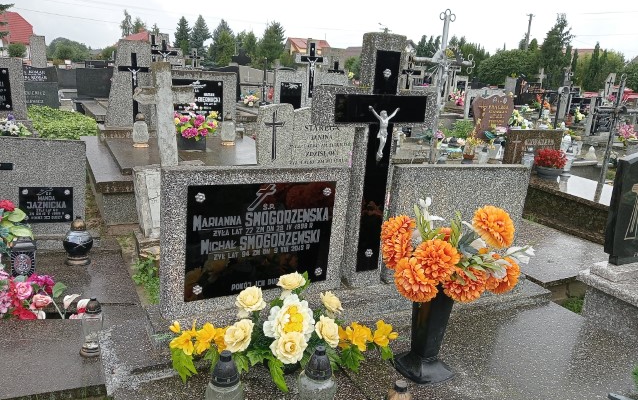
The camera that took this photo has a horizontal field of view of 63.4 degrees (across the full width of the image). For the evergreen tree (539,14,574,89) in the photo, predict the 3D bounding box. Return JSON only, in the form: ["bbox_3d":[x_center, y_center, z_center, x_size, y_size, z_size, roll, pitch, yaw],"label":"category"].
[{"bbox_3d":[14.588,-8.293,32.206,2.000,6.200,2.000,4,13,0],"label":"evergreen tree"}]

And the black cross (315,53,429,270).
[{"bbox_3d":[0.237,-0.140,2.166,0.458,0.940,0.052,-5,18,-29],"label":"black cross"}]

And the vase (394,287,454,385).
[{"bbox_3d":[0.377,0.431,1.761,0.155,0.310,0.155,-4,15,-30],"label":"vase"}]

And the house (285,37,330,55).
[{"bbox_3d":[-1.940,-22.249,85.160,7.500,8.300,9.000,16,18,43],"label":"house"}]

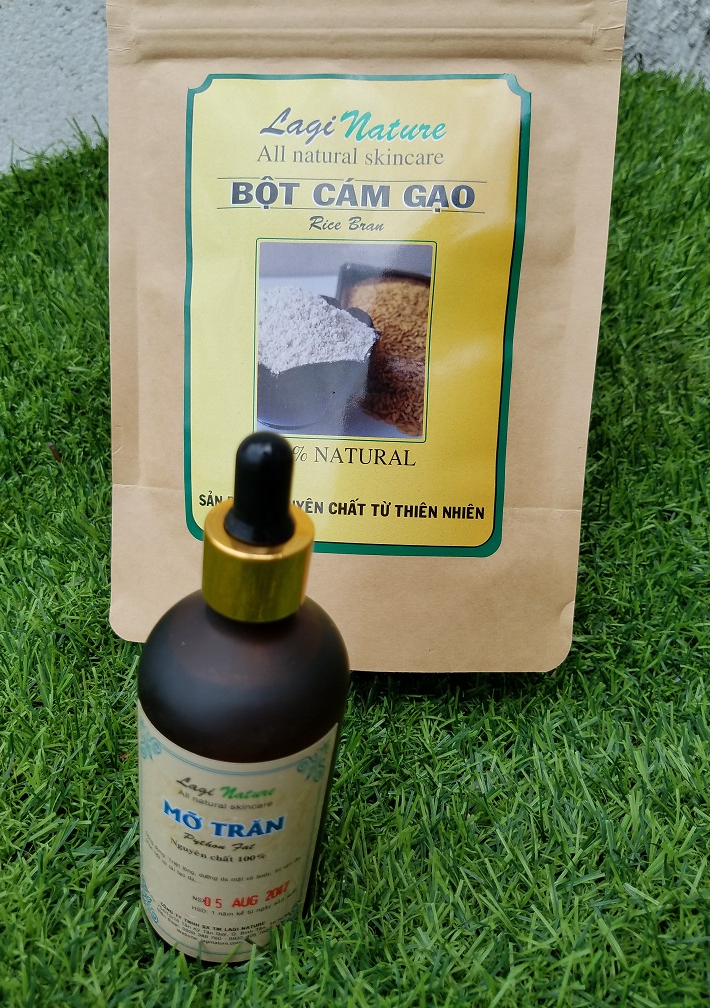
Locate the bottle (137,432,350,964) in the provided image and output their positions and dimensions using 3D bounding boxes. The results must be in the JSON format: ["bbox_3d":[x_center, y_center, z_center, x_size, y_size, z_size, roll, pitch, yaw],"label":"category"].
[{"bbox_3d":[-0.024,0.040,0.164,0.045,0.147,0.045,9,33,-2],"label":"bottle"}]

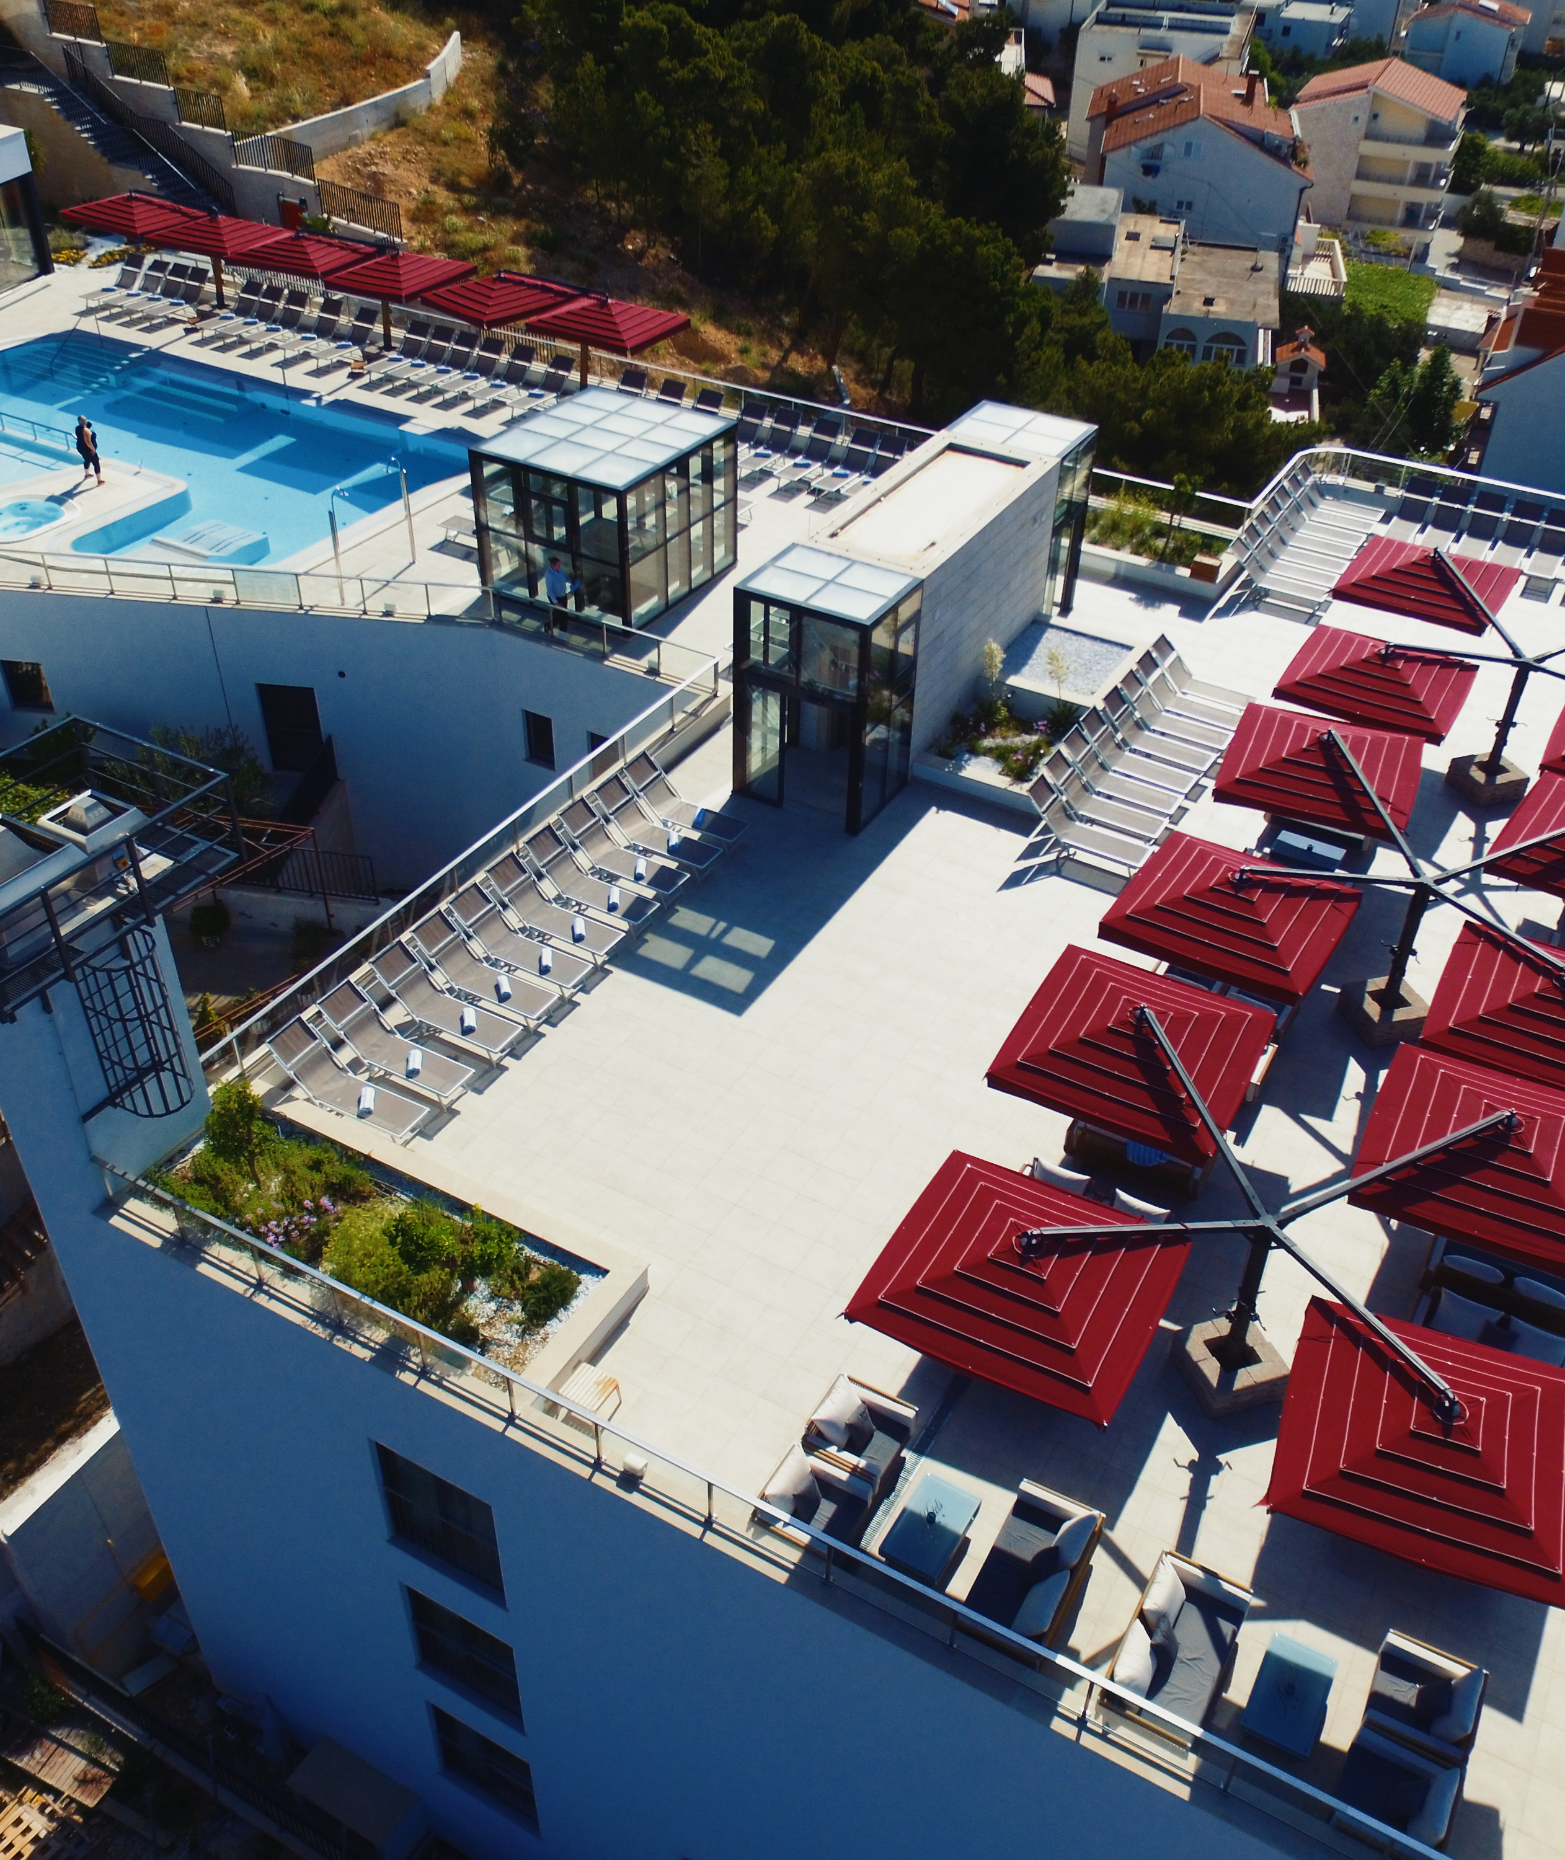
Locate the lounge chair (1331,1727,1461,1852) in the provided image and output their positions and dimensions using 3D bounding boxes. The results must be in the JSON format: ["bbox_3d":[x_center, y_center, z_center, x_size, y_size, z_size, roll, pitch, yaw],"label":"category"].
[{"bbox_3d":[5.981,8.494,14.000,0.920,0.720,0.900,20,42,22],"label":"lounge chair"}]

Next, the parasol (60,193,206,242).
[{"bbox_3d":[-20.813,-23.127,46.118,3.500,0.850,3.300,24,42,24],"label":"parasol"}]

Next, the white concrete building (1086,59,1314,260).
[{"bbox_3d":[28.941,-53.933,102.439,13.500,10.800,15.000,8,40,9],"label":"white concrete building"}]

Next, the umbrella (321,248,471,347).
[{"bbox_3d":[-11.698,-18.991,43.852,3.000,2.750,3.000,21,43,23],"label":"umbrella"}]

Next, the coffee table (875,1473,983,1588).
[{"bbox_3d":[1.638,6.731,15.924,0.670,0.400,1.120,23,44,24],"label":"coffee table"}]

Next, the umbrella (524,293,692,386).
[{"bbox_3d":[-4.860,-16.289,40.530,3.400,3.000,3.400,23,42,23],"label":"umbrella"}]

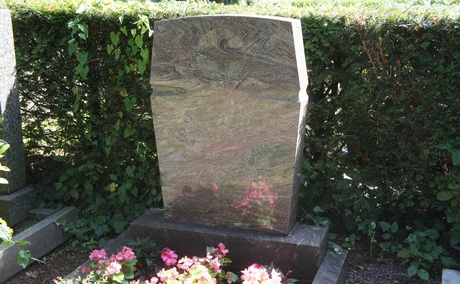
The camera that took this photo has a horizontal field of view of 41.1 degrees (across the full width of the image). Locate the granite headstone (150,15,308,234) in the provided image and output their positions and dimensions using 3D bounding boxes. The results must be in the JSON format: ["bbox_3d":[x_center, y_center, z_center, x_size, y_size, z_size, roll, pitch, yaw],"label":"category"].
[{"bbox_3d":[-0.007,-0.099,3.057,0.770,1.046,0.161,4,14,19],"label":"granite headstone"}]

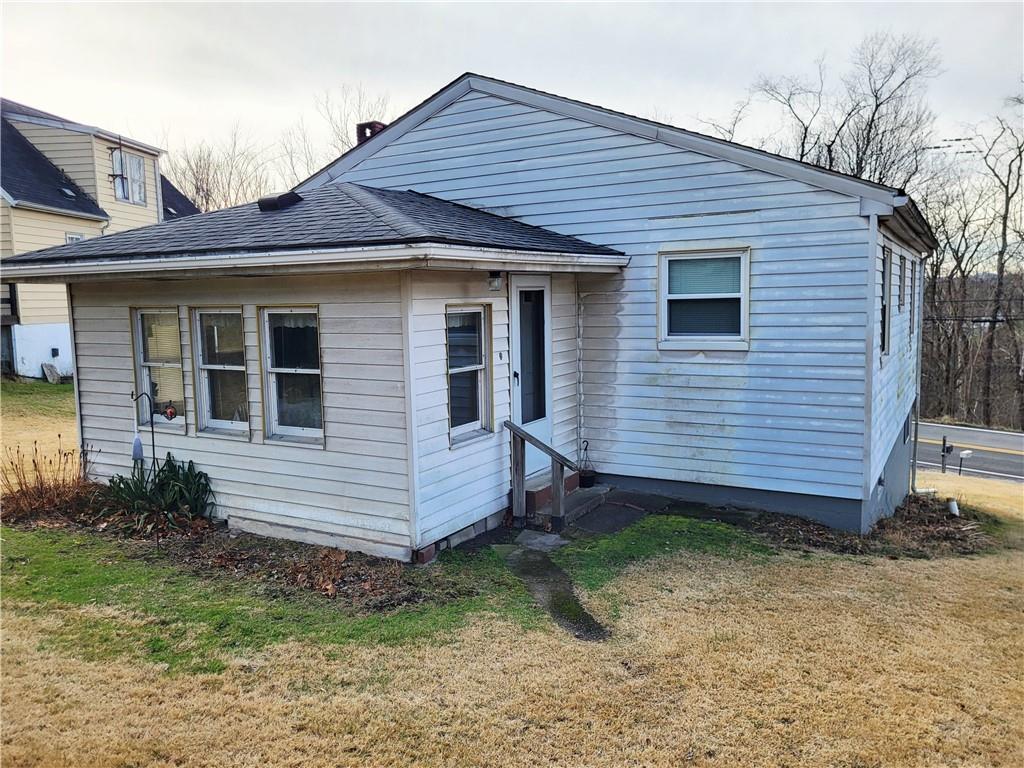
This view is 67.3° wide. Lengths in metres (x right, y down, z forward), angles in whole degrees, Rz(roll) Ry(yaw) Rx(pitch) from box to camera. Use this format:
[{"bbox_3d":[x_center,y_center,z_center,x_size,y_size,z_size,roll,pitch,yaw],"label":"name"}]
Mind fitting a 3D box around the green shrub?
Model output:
[{"bbox_3d":[-3.358,0.970,7.261,1.150,0.650,0.680,2,7,30],"label":"green shrub"}]

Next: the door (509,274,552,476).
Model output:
[{"bbox_3d":[0.209,-0.071,7.865,0.060,2.040,0.880,2,7,30],"label":"door"}]

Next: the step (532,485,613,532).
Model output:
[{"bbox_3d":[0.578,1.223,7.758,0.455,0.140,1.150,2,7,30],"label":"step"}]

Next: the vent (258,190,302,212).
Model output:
[{"bbox_3d":[-2.374,-1.894,7.959,0.320,0.130,0.390,2,27,30],"label":"vent"}]

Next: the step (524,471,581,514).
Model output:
[{"bbox_3d":[0.336,1.064,7.817,0.310,0.200,0.945,2,7,30],"label":"step"}]

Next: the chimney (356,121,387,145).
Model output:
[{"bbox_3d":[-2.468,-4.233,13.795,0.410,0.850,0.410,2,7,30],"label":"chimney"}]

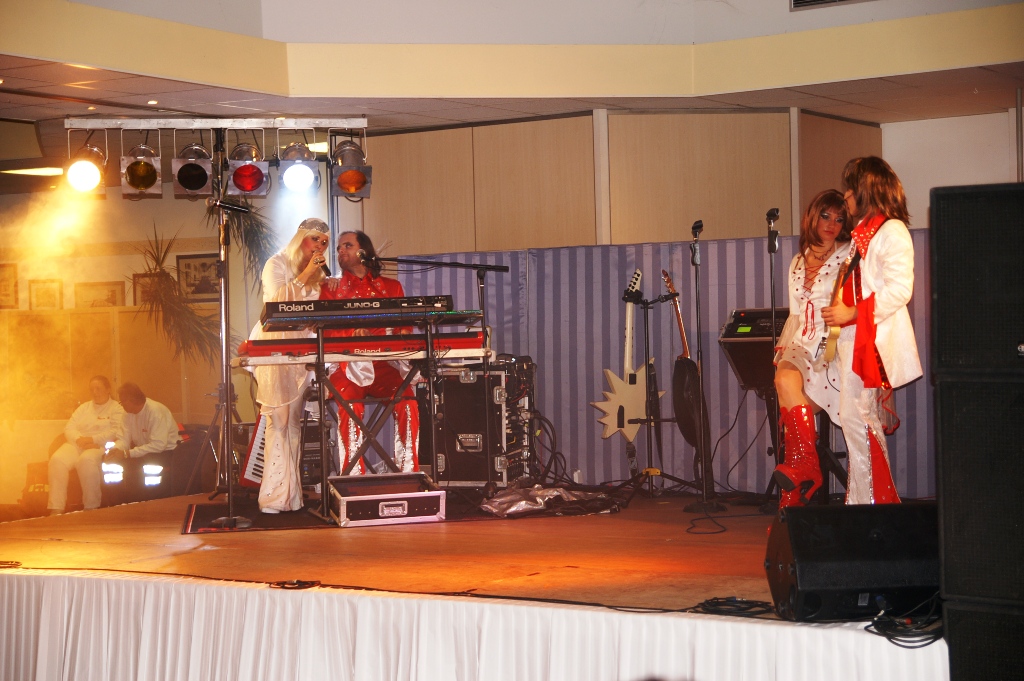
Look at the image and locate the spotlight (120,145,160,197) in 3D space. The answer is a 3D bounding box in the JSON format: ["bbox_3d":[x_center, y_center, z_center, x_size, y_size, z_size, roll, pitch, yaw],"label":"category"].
[{"bbox_3d":[-2.306,-1.057,10.600,0.250,0.250,0.320,-1,27,-12],"label":"spotlight"}]

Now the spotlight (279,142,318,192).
[{"bbox_3d":[-1.343,-1.087,10.750,0.250,0.250,0.320,-1,31,-9],"label":"spotlight"}]

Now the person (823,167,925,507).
[{"bbox_3d":[1.775,-0.001,8.420,0.480,1.800,0.480,-1,0,-25],"label":"person"}]

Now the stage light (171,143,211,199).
[{"bbox_3d":[-1.871,-0.997,10.000,0.240,0.240,0.320,-2,32,-8],"label":"stage light"}]

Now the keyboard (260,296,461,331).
[{"bbox_3d":[-0.838,-0.151,9.223,1.010,0.105,0.310,-2,-7,-15],"label":"keyboard"}]

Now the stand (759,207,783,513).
[{"bbox_3d":[1.332,0.101,8.672,0.230,1.550,0.230,-2,3,0],"label":"stand"}]

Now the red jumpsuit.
[{"bbox_3d":[-0.825,0.251,9.870,0.570,1.340,0.620,-1,0,-9],"label":"red jumpsuit"}]

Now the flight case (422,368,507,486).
[{"bbox_3d":[-0.214,0.528,10.600,0.520,0.710,0.520,-1,0,19],"label":"flight case"}]

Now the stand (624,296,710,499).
[{"bbox_3d":[0.783,0.289,9.268,0.490,1.150,0.460,-1,3,20],"label":"stand"}]

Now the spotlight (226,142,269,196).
[{"bbox_3d":[-1.560,-1.005,10.080,0.240,0.240,0.320,-2,32,-13],"label":"spotlight"}]

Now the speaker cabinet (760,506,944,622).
[{"bbox_3d":[1.229,0.738,5.880,0.600,0.355,0.520,-1,0,-3],"label":"speaker cabinet"}]

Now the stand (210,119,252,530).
[{"bbox_3d":[-1.474,0.023,8.737,0.240,1.850,0.240,-2,3,0],"label":"stand"}]

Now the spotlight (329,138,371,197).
[{"bbox_3d":[-1.021,-1.085,10.850,0.250,0.250,0.320,-1,37,-7],"label":"spotlight"}]

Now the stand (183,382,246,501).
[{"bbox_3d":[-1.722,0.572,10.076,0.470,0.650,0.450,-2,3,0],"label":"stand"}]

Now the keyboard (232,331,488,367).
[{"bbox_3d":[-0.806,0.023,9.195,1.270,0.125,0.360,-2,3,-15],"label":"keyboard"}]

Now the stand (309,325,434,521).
[{"bbox_3d":[-0.734,0.414,9.088,0.650,1.000,0.480,-2,3,-15],"label":"stand"}]

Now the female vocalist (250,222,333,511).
[{"bbox_3d":[-1.268,0.136,9.720,0.480,1.670,0.420,-1,0,-30],"label":"female vocalist"}]

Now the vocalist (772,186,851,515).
[{"bbox_3d":[1.504,0.080,8.450,0.470,1.660,0.460,-1,0,14],"label":"vocalist"}]

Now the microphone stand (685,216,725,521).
[{"bbox_3d":[0.979,0.130,8.793,0.230,1.500,0.230,-2,3,0],"label":"microphone stand"}]

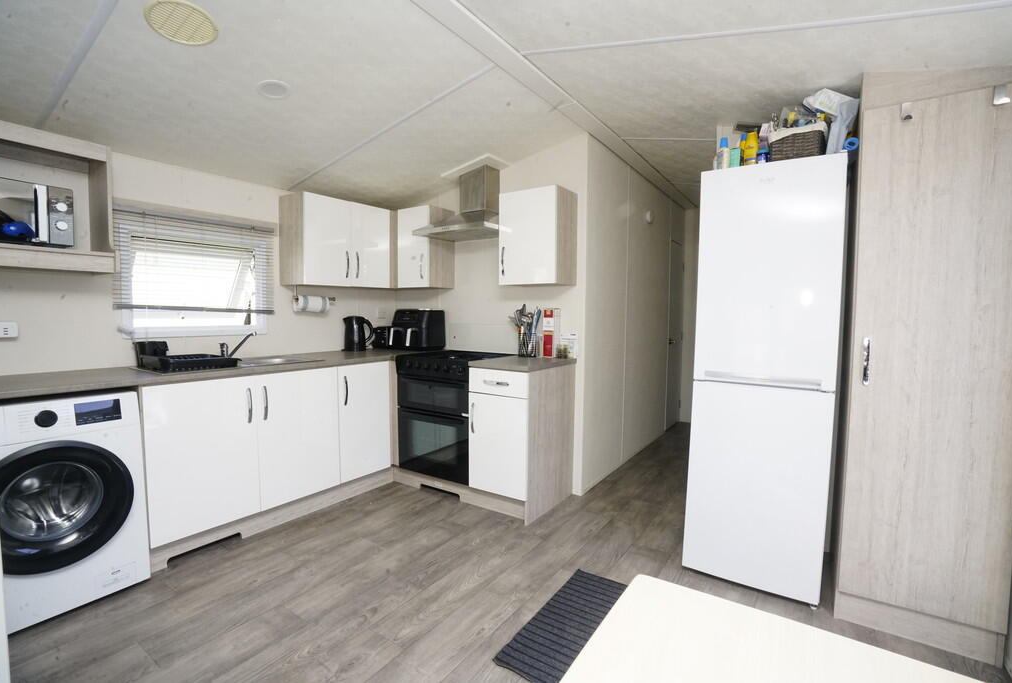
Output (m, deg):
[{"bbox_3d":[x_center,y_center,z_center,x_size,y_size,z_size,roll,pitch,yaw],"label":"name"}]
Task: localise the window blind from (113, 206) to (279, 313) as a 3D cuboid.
[{"bbox_3d":[-1.774,-0.443,2.673,0.040,0.537,0.825,3,5,35],"label":"window blind"}]

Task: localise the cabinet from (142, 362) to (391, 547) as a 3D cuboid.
[{"bbox_3d":[-1.447,0.523,2.767,0.597,0.740,1.386,3,5,35],"label":"cabinet"}]

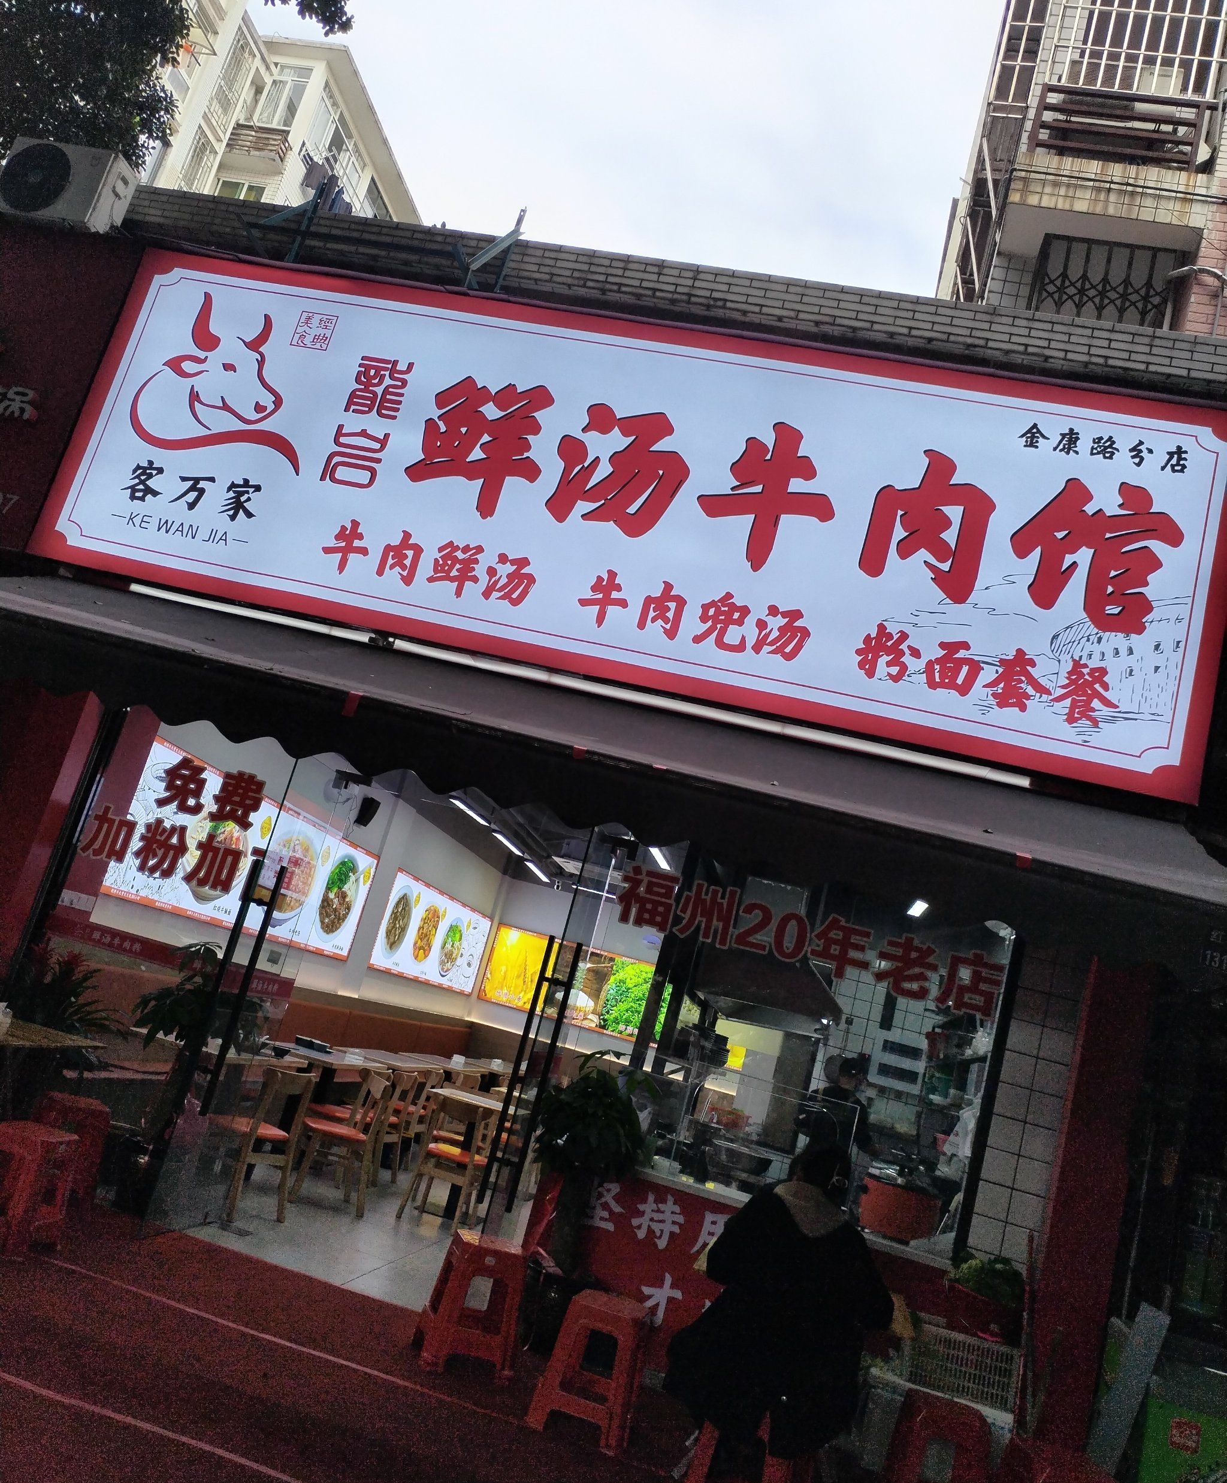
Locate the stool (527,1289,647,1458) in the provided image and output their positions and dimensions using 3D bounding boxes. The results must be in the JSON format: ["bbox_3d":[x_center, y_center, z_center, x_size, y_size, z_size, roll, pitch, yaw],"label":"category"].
[{"bbox_3d":[-0.078,2.424,4.777,0.360,0.465,0.340,13,-13,8],"label":"stool"}]

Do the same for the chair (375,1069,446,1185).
[{"bbox_3d":[-1.760,3.014,9.954,0.490,0.785,0.430,13,-13,11],"label":"chair"}]

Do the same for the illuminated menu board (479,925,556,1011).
[{"bbox_3d":[-1.187,2.883,15.560,0.850,0.950,0.050,13,-13,11],"label":"illuminated menu board"}]

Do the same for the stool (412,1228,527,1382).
[{"bbox_3d":[-0.589,2.394,5.236,0.360,0.465,0.340,18,-13,-12],"label":"stool"}]

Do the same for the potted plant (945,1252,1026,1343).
[{"bbox_3d":[1.611,2.410,5.355,0.310,0.300,0.290,13,-13,11],"label":"potted plant"}]

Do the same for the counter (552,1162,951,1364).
[{"bbox_3d":[0.571,2.625,5.876,1.860,0.900,0.580,13,-13,11],"label":"counter"}]

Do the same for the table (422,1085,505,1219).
[{"bbox_3d":[-1.025,2.913,8.624,0.650,0.760,0.650,13,-13,11],"label":"table"}]

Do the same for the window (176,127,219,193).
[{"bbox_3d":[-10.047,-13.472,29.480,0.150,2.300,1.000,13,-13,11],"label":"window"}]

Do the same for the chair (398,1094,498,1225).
[{"bbox_3d":[-1.063,2.763,8.082,0.430,0.785,0.490,12,-13,13],"label":"chair"}]

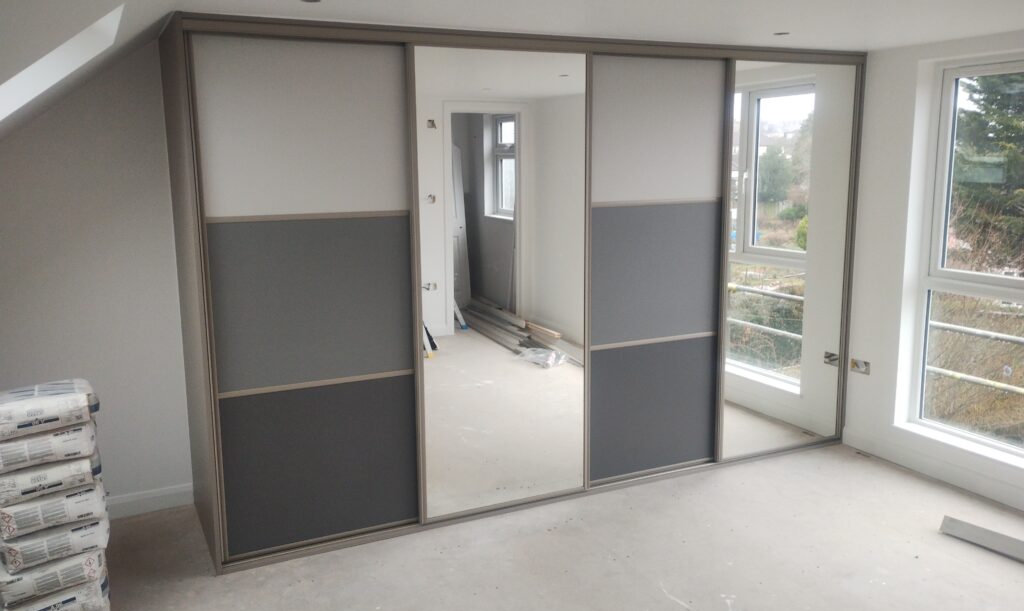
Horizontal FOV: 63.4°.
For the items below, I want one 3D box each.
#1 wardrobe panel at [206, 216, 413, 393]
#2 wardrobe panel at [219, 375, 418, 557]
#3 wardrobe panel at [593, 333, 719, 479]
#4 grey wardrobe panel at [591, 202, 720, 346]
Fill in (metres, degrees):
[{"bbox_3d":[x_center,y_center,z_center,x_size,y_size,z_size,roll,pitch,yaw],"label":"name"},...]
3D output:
[{"bbox_3d":[-0.828,-0.019,3.523,0.844,0.694,0.030,-5,11,-25],"label":"wardrobe panel"},{"bbox_3d":[-0.819,0.684,3.646,0.844,0.686,0.030,-5,11,-25],"label":"wardrobe panel"},{"bbox_3d":[0.750,0.536,4.381,0.784,0.686,0.030,-5,11,-25],"label":"wardrobe panel"},{"bbox_3d":[0.742,-0.167,4.258,0.784,0.694,0.030,-5,11,-25],"label":"grey wardrobe panel"}]

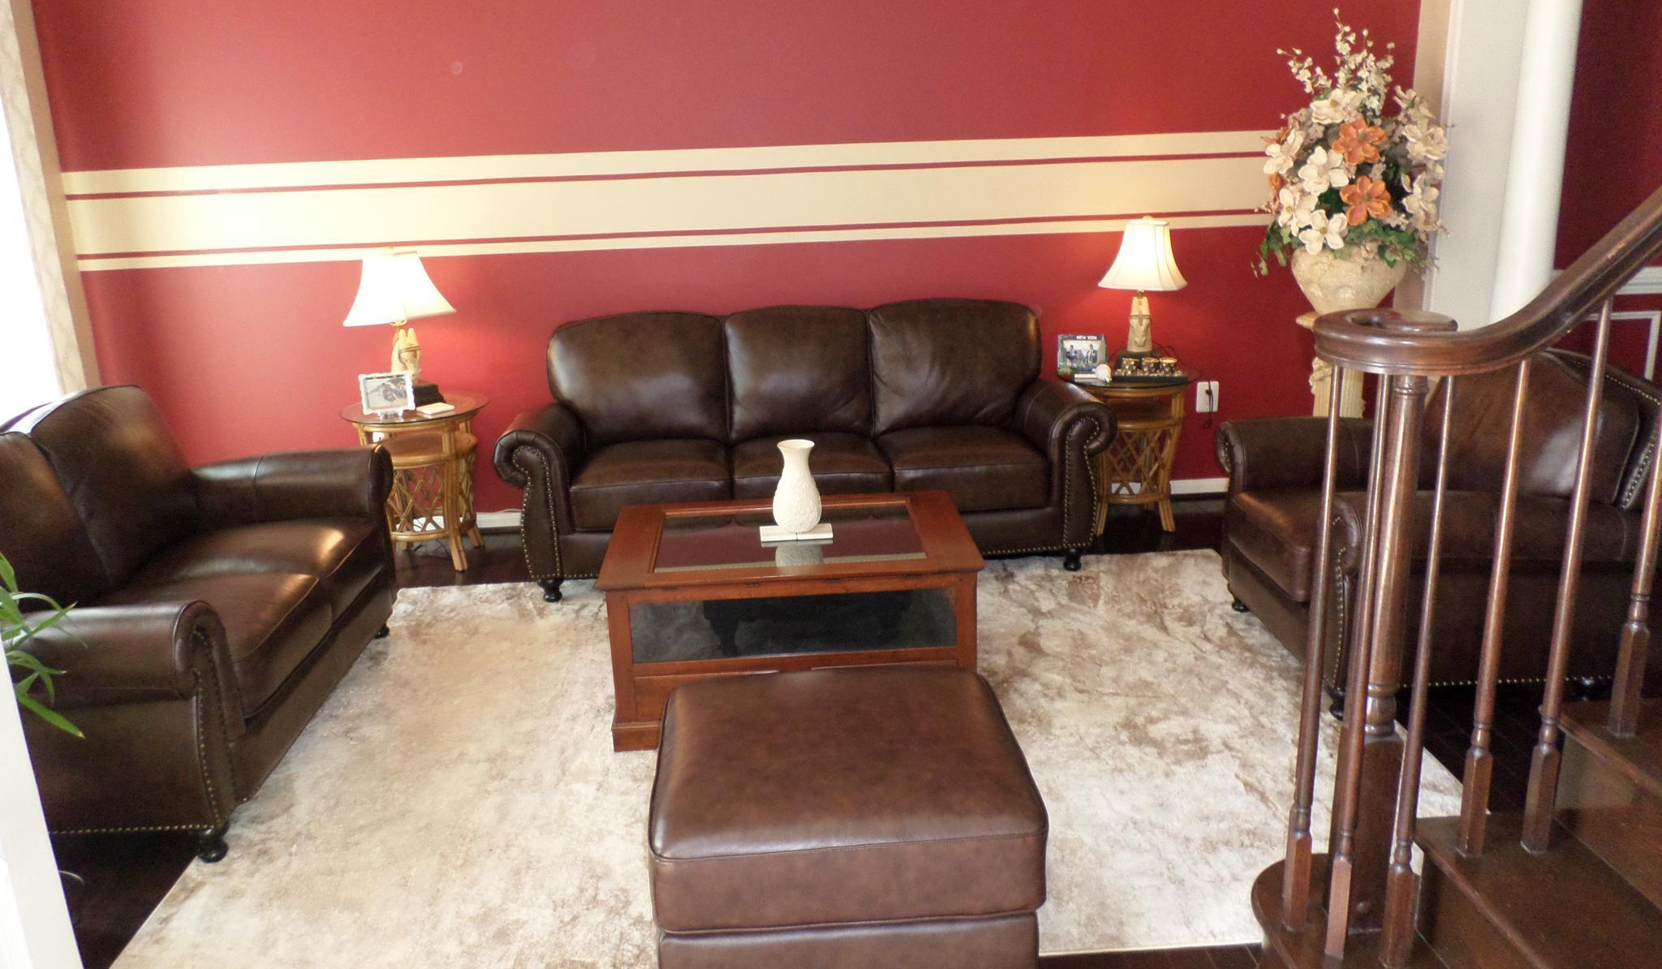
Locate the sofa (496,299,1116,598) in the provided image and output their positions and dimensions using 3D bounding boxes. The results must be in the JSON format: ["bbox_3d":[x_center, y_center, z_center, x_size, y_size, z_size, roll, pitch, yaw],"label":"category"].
[{"bbox_3d":[-0.099,-0.194,4.699,2.200,0.940,0.910,-3,16,-2],"label":"sofa"}]

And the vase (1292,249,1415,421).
[{"bbox_3d":[2.010,-0.367,4.753,0.450,1.110,0.450,-3,16,-2],"label":"vase"}]

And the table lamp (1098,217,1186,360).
[{"bbox_3d":[1.257,-0.749,4.860,0.360,0.610,0.360,-3,16,-2],"label":"table lamp"}]

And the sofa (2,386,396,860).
[{"bbox_3d":[-1.928,0.259,3.355,0.920,0.940,1.600,-3,16,-2],"label":"sofa"}]

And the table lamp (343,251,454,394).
[{"bbox_3d":[-1.666,-0.611,4.713,0.410,0.590,0.400,-3,16,-2],"label":"table lamp"}]

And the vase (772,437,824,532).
[{"bbox_3d":[-0.102,-0.001,3.488,0.145,0.280,0.145,-3,16,-2],"label":"vase"}]

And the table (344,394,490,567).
[{"bbox_3d":[-1.623,-0.011,4.817,0.540,0.620,0.540,-3,16,-2],"label":"table"}]

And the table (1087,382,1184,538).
[{"bbox_3d":[1.210,-0.138,4.951,0.540,0.610,0.540,-3,16,-2],"label":"table"}]

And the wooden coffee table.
[{"bbox_3d":[-0.113,0.378,3.566,1.030,0.480,0.700,-3,16,-2],"label":"wooden coffee table"}]

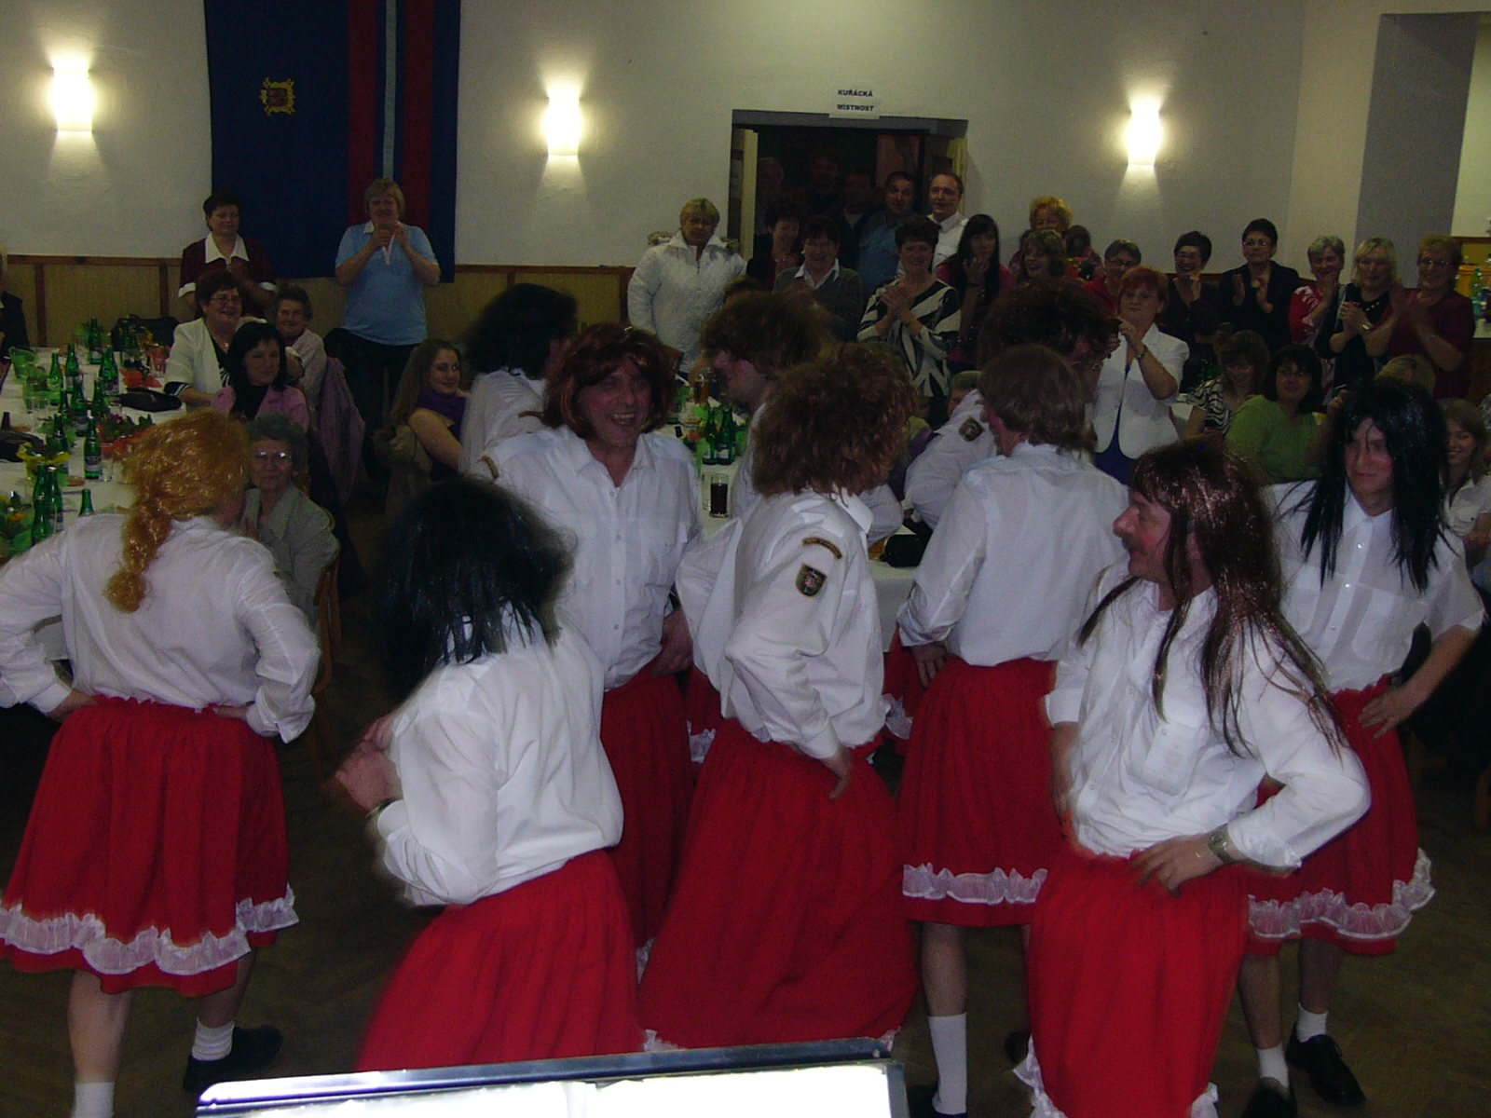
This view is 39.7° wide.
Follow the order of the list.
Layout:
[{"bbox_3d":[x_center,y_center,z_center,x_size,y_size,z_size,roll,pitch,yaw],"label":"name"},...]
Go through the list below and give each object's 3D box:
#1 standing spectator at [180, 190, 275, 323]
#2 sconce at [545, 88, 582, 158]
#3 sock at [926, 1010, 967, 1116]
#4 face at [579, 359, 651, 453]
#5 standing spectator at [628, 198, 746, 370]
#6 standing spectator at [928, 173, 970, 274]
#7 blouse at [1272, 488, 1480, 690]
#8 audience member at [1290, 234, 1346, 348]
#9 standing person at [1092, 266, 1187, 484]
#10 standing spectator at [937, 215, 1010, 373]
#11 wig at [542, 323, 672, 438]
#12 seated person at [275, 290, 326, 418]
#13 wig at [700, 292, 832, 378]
[{"bbox_3d":[-2.537,-1.024,10.204,0.520,1.563,0.360,-4,16,-20],"label":"standing spectator"},{"bbox_3d":[-1.038,-2.487,11.850,0.190,0.350,0.120,-1,14,-13],"label":"sconce"},{"bbox_3d":[0.467,1.167,4.780,0.115,0.245,0.090,14,18,40],"label":"sock"},{"bbox_3d":[-0.270,-0.320,4.290,0.150,0.200,0.140,-4,16,-21],"label":"face"},{"bbox_3d":[-0.316,-1.079,10.994,0.600,1.660,0.380,2,14,-2],"label":"standing spectator"},{"bbox_3d":[1.043,-1.274,11.675,0.500,1.790,0.320,10,17,29],"label":"standing spectator"},{"bbox_3d":[1.438,0.077,4.794,0.530,0.500,0.280,7,15,19],"label":"blouse"},{"bbox_3d":[3.061,-0.948,11.243,0.480,1.613,0.380,7,14,18],"label":"audience member"},{"bbox_3d":[1.652,-0.431,8.820,0.460,1.620,0.400,12,17,33],"label":"standing person"},{"bbox_3d":[1.187,-0.990,10.902,0.450,1.635,0.340,5,15,12],"label":"standing spectator"},{"bbox_3d":[-0.292,-0.374,4.380,0.265,0.240,0.250,-3,16,-17],"label":"wig"},{"bbox_3d":[-2.251,-0.647,9.800,0.720,1.258,0.480,-10,18,-41],"label":"seated person"},{"bbox_3d":[0.060,-0.587,5.500,0.330,0.250,0.280,-7,12,12],"label":"wig"}]

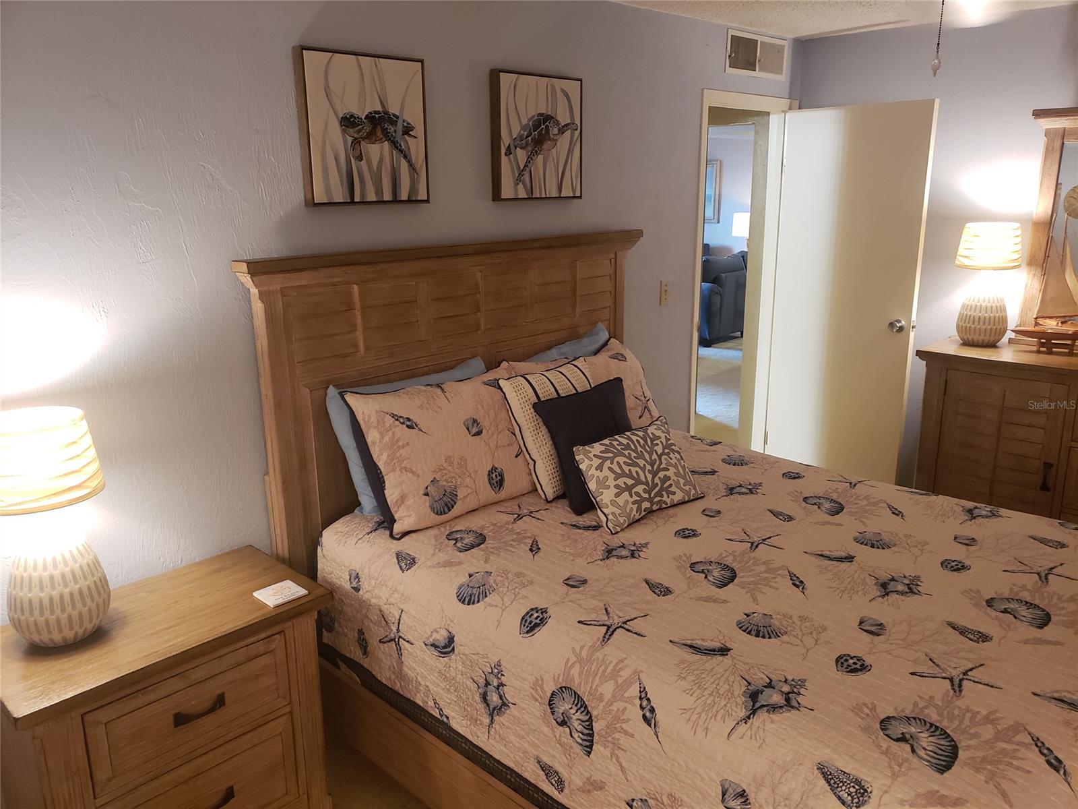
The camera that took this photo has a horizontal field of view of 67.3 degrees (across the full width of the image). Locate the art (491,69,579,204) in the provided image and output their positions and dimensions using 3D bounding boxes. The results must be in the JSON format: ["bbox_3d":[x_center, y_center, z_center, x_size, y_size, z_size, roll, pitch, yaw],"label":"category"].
[{"bbox_3d":[0.000,-0.976,2.974,0.044,0.437,0.427,14,21,43],"label":"art"}]

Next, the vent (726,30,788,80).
[{"bbox_3d":[1.068,-1.689,3.924,0.025,0.189,0.560,14,21,43],"label":"vent"}]

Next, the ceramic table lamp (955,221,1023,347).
[{"bbox_3d":[2.018,-0.538,3.653,0.268,0.541,0.268,14,21,43],"label":"ceramic table lamp"}]

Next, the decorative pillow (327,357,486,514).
[{"bbox_3d":[-0.367,0.084,2.628,0.588,0.394,0.140,-14,4,-41],"label":"decorative pillow"}]

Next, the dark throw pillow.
[{"bbox_3d":[0.199,0.122,2.570,0.416,0.363,0.120,-15,-10,-42],"label":"dark throw pillow"}]

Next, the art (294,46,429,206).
[{"bbox_3d":[-0.524,-0.831,2.464,0.044,0.435,0.426,14,21,43],"label":"art"}]

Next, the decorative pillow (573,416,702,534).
[{"bbox_3d":[0.308,0.203,2.440,0.418,0.275,0.110,-15,-16,-41],"label":"decorative pillow"}]

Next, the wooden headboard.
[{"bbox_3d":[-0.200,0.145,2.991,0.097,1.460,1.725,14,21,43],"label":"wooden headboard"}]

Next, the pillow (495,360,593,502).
[{"bbox_3d":[0.094,0.067,2.700,0.421,0.413,0.120,-17,-9,-46],"label":"pillow"}]

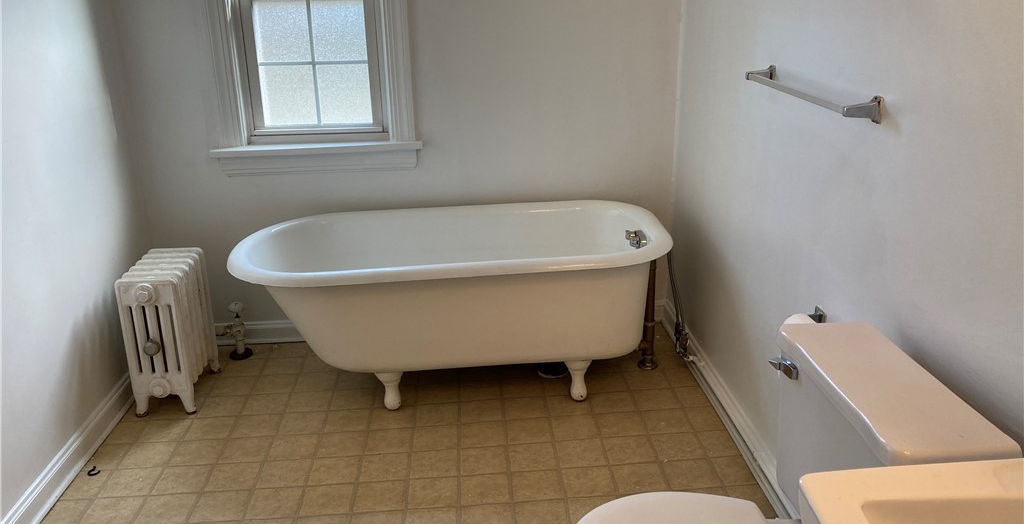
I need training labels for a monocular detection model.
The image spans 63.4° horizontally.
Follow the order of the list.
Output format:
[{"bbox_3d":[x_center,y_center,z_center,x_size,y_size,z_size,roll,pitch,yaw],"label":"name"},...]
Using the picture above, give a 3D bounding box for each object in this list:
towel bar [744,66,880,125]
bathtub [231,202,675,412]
[{"bbox_3d":[0.688,-0.406,1.957,0.076,0.054,0.622,-2,19,-3],"label":"towel bar"},{"bbox_3d":[-0.203,0.168,3.006,1.524,0.580,0.762,-3,19,-5],"label":"bathtub"}]

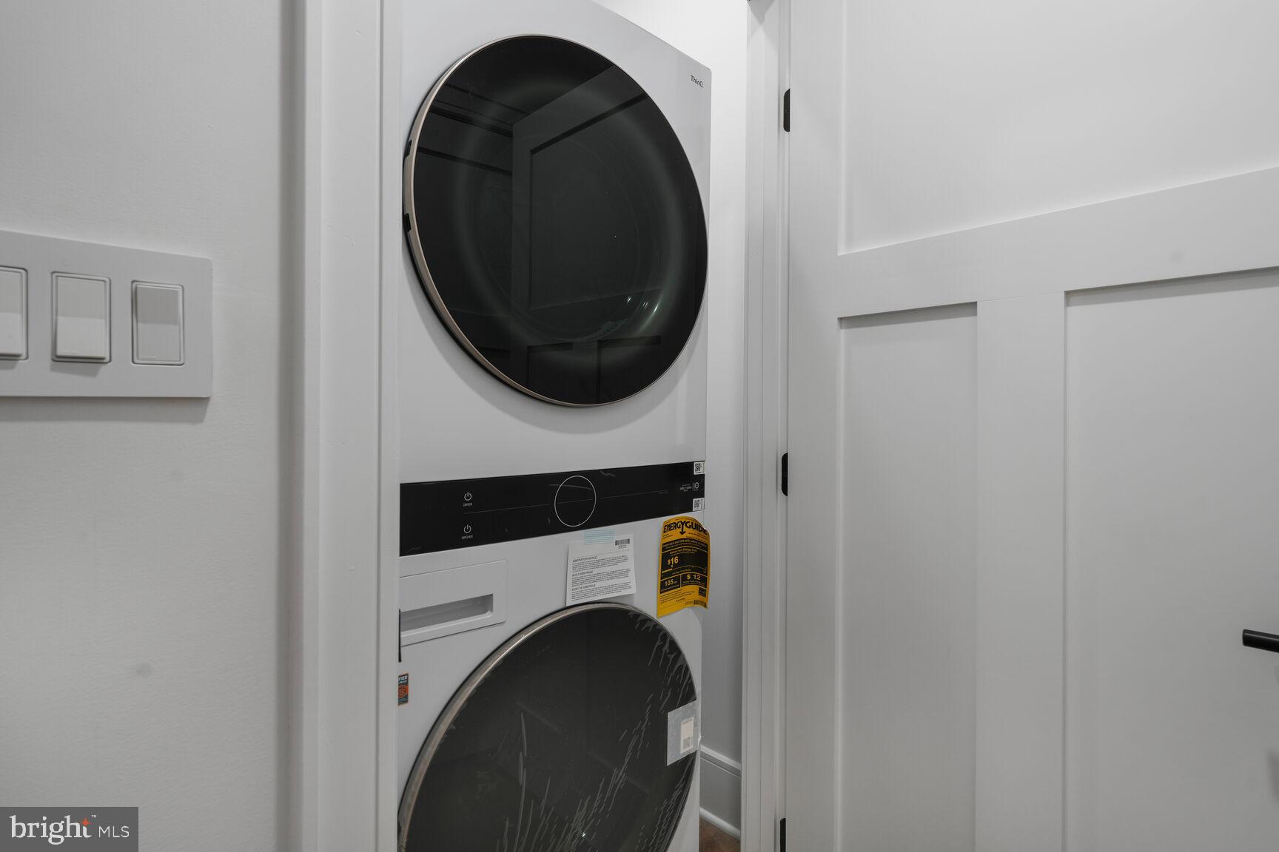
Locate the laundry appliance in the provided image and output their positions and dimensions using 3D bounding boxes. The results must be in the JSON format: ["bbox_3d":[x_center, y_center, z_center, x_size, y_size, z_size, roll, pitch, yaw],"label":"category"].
[{"bbox_3d":[-0.343,0.208,1.295,0.686,1.890,0.775,-1,2,-42],"label":"laundry appliance"}]

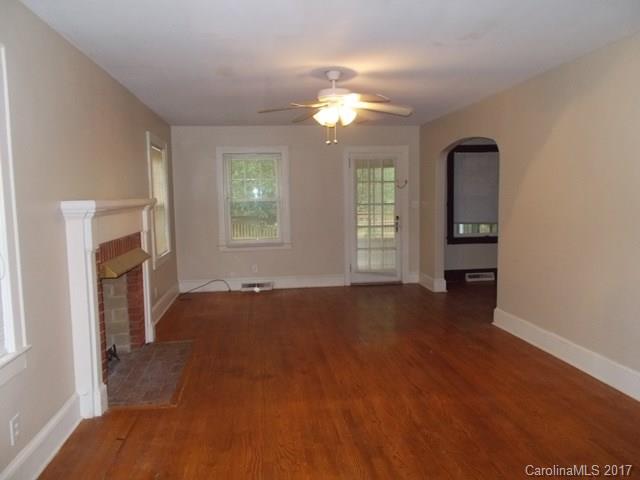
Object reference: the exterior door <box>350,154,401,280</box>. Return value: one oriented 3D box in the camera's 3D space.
[{"bbox_3d":[0.865,-0.315,7.433,0.842,2.020,0.050,-2,5,-7],"label":"exterior door"}]

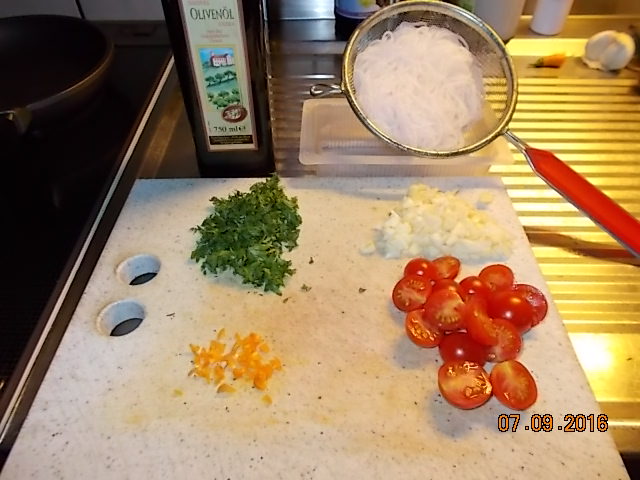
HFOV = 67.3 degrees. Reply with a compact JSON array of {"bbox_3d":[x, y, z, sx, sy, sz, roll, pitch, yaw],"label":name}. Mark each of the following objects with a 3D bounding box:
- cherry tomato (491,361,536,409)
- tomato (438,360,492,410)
[{"bbox_3d":[0.110,0.083,0.273,0.026,0.017,0.029,0,50,0],"label":"cherry tomato"},{"bbox_3d":[0.083,0.084,0.274,0.031,0.017,0.028,-1,60,1],"label":"tomato"}]

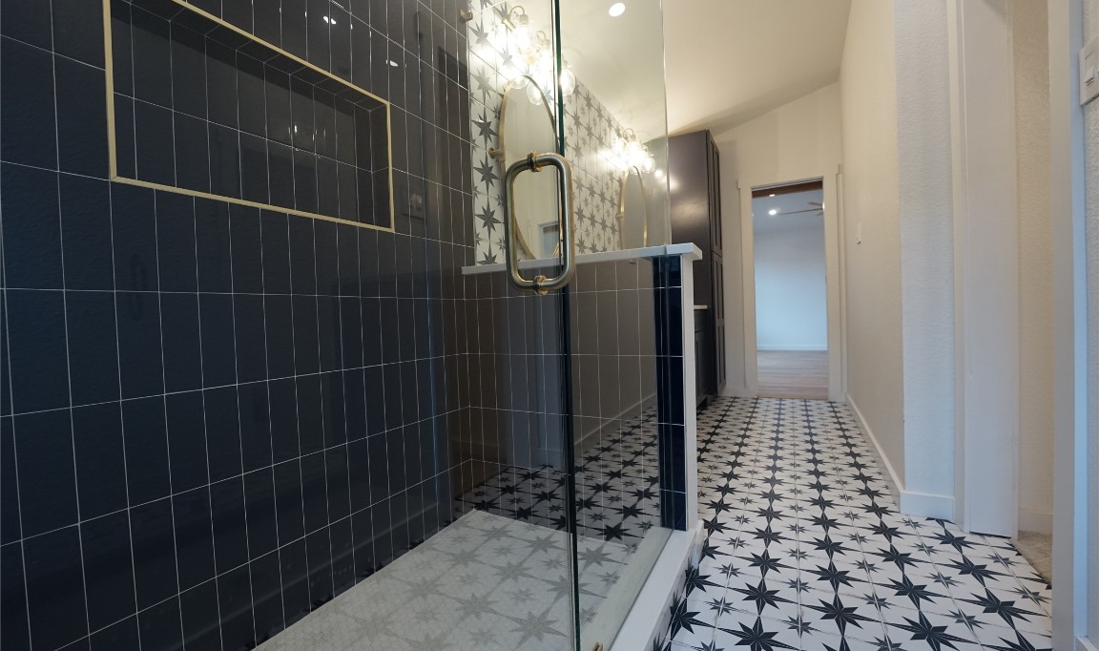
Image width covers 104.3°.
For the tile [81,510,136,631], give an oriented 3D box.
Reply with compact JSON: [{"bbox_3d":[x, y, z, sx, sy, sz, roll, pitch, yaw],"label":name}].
[{"bbox_3d":[-0.921,0.510,0.890,0.010,0.232,0.075,-2,1,30],"label":"tile"}]

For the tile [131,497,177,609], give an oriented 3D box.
[{"bbox_3d":[-0.877,0.503,0.948,0.010,0.228,0.073,-1,1,30],"label":"tile"}]

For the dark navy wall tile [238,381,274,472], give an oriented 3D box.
[{"bbox_3d":[-0.770,0.264,1.119,0.010,0.228,0.074,-1,1,29],"label":"dark navy wall tile"}]

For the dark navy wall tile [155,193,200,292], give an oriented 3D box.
[{"bbox_3d":[-0.858,-0.190,0.982,0.010,0.228,0.074,-1,1,29],"label":"dark navy wall tile"}]

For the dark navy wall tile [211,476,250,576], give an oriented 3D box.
[{"bbox_3d":[-0.802,0.497,1.070,0.010,0.228,0.073,-1,1,30],"label":"dark navy wall tile"}]

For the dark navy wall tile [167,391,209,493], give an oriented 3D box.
[{"bbox_3d":[-0.852,0.271,1.002,0.010,0.228,0.073,-1,1,30],"label":"dark navy wall tile"}]

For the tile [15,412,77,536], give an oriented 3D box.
[{"bbox_3d":[-0.968,0.281,0.821,0.010,0.232,0.075,-2,1,30],"label":"tile"}]

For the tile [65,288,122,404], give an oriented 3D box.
[{"bbox_3d":[-0.940,0.045,0.882,0.010,0.232,0.075,-2,1,30],"label":"tile"}]

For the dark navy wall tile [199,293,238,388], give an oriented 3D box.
[{"bbox_3d":[-0.824,0.036,1.058,0.010,0.228,0.073,-1,1,30],"label":"dark navy wall tile"}]

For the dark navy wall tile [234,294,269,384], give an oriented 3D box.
[{"bbox_3d":[-0.779,0.034,1.113,0.010,0.228,0.074,-1,1,29],"label":"dark navy wall tile"}]

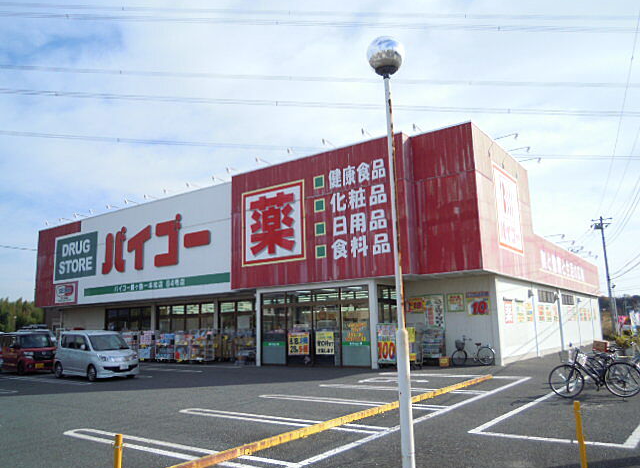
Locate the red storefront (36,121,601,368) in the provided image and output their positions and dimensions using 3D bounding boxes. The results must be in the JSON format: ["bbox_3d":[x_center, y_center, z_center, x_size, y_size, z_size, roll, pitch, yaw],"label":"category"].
[{"bbox_3d":[1.363,4.062,39.267,31.520,9.150,30.100,-9,-12,35],"label":"red storefront"}]

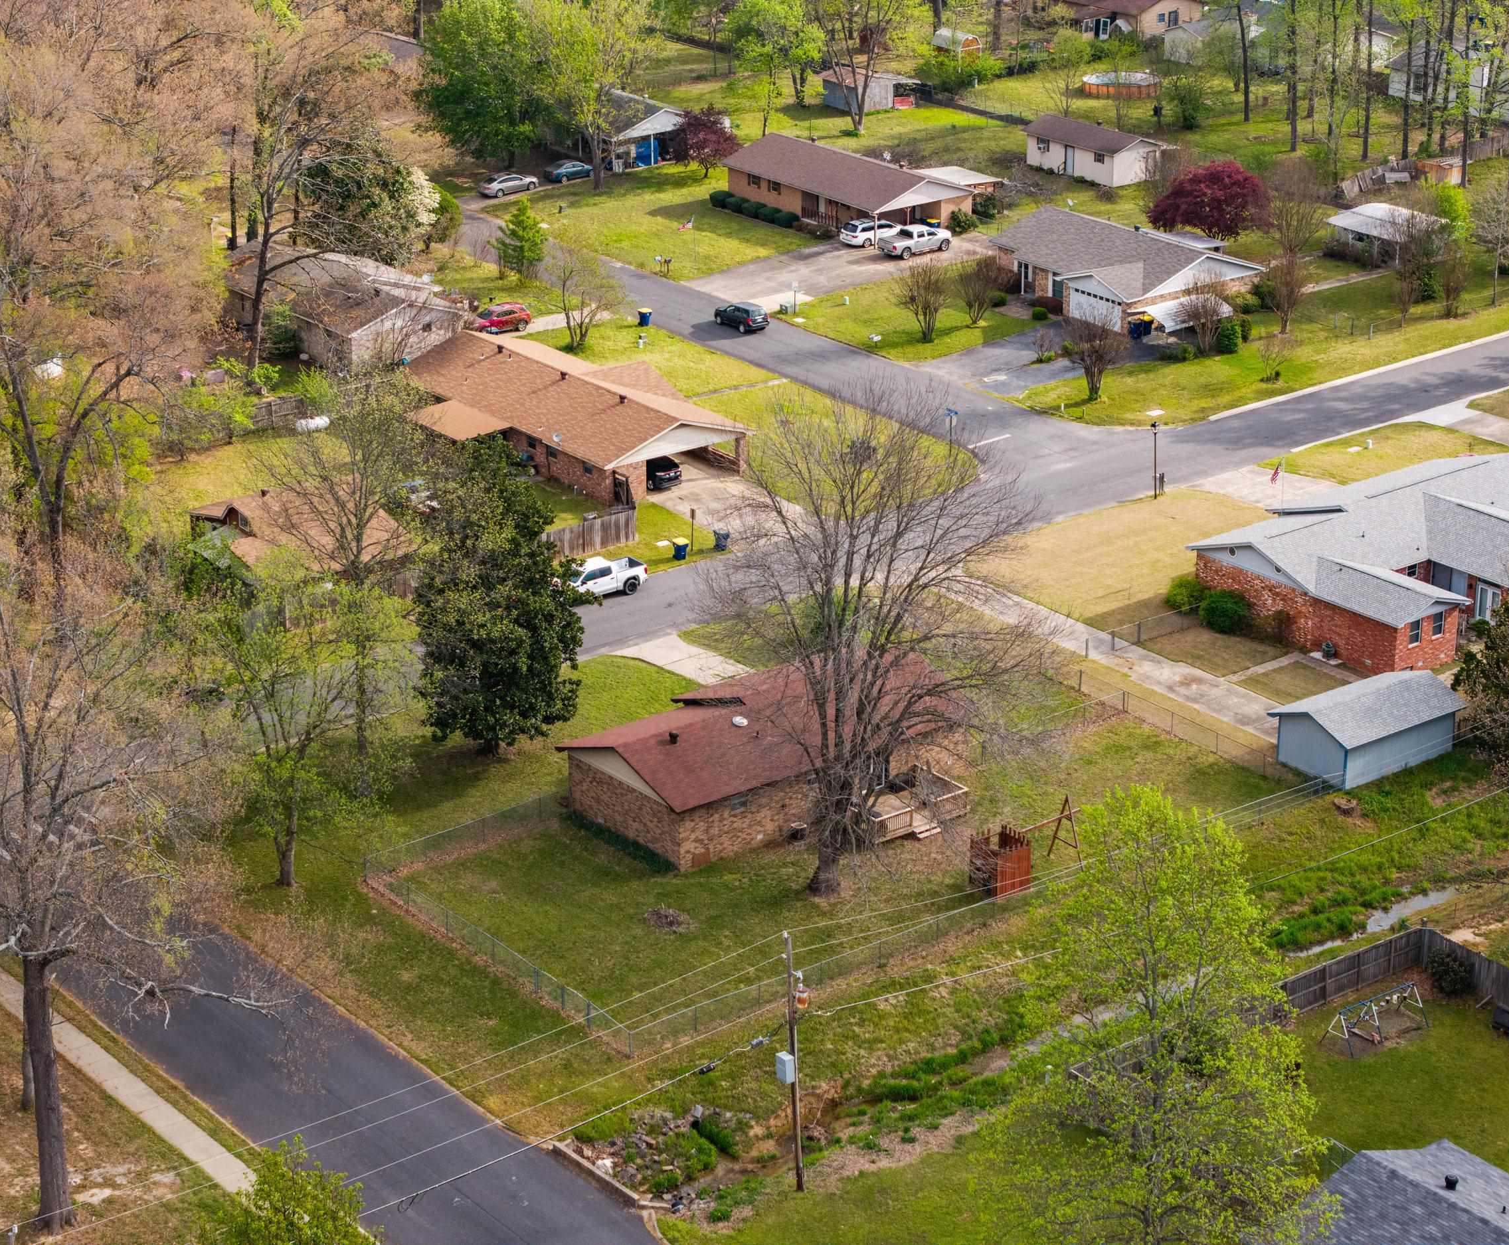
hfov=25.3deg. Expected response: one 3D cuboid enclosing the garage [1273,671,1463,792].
[{"bbox_3d":[28.995,4.787,158.668,7.935,3.290,5.236,-16,25,-33],"label":"garage"}]

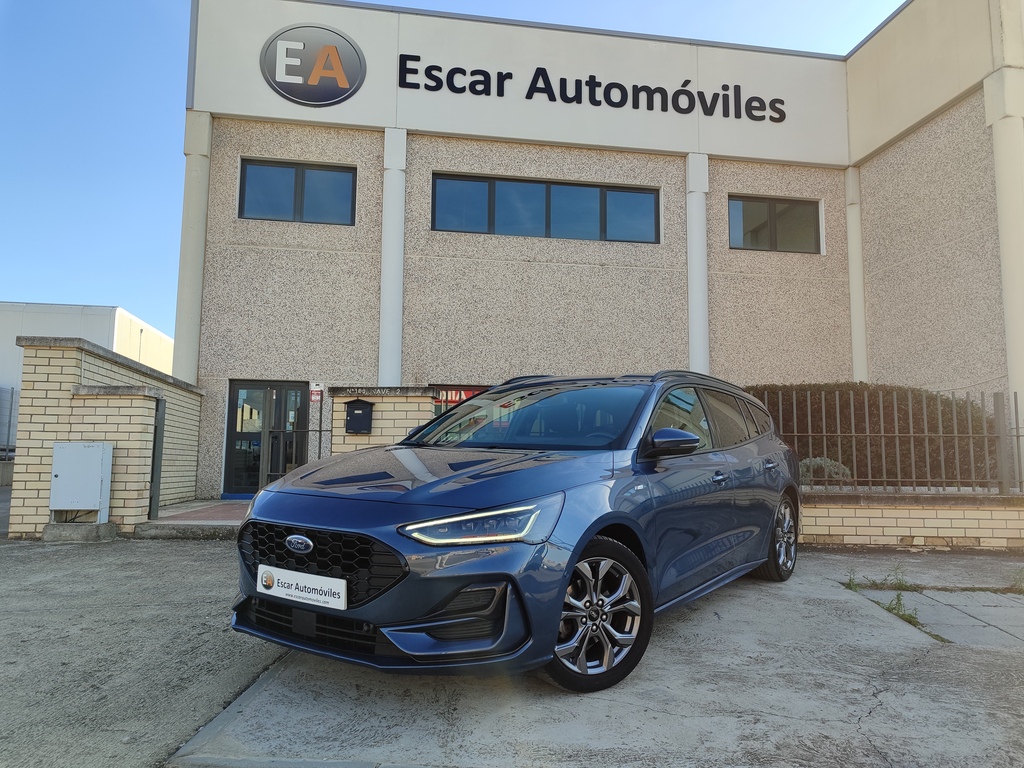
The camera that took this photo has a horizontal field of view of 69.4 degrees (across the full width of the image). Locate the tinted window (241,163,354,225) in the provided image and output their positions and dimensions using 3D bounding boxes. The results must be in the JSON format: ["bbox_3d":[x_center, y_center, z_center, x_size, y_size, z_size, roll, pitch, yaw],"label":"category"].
[{"bbox_3d":[-3.921,-3.506,13.588,2.057,1.090,0.120,1,-6,-10],"label":"tinted window"}]

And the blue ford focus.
[{"bbox_3d":[0.527,0.633,4.728,1.870,1.470,4.680,-2,-4,36],"label":"blue ford focus"}]

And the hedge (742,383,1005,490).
[{"bbox_3d":[4.244,0.634,8.984,3.150,1.330,1.100,0,-6,7],"label":"hedge"}]

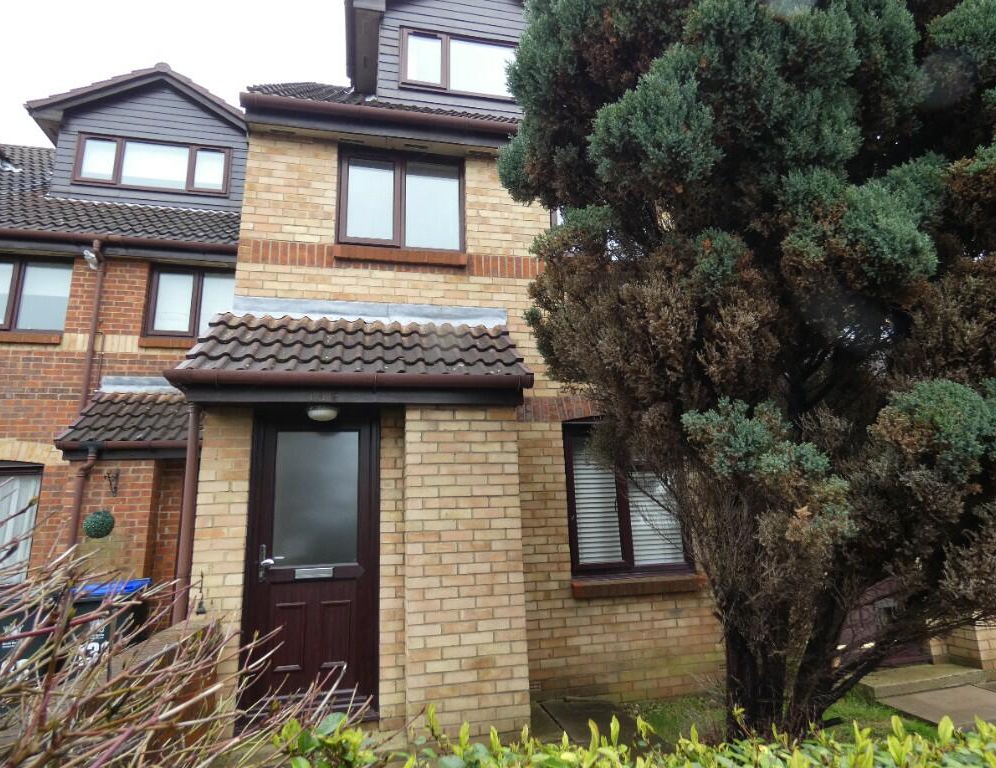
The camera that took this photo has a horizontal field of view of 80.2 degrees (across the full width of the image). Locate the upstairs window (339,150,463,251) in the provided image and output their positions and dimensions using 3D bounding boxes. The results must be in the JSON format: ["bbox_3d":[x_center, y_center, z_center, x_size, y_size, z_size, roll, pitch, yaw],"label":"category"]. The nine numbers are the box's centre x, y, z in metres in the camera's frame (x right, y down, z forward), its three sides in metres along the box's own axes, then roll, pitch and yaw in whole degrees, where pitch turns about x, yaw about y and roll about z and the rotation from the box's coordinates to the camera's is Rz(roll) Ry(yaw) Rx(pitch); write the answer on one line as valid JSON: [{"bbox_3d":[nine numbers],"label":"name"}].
[{"bbox_3d":[-0.893,-1.728,5.557,1.185,1.034,0.080,1,-14,-13],"label":"upstairs window"}]

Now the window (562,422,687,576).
[{"bbox_3d":[1.158,1.029,5.358,1.186,1.358,0.080,1,-14,-13],"label":"window"}]

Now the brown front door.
[{"bbox_3d":[-1.273,1.227,4.111,0.893,2.073,0.080,1,-14,-13],"label":"brown front door"}]

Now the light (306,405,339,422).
[{"bbox_3d":[-1.191,0.197,4.024,0.200,0.105,0.200,1,-14,-13],"label":"light"}]

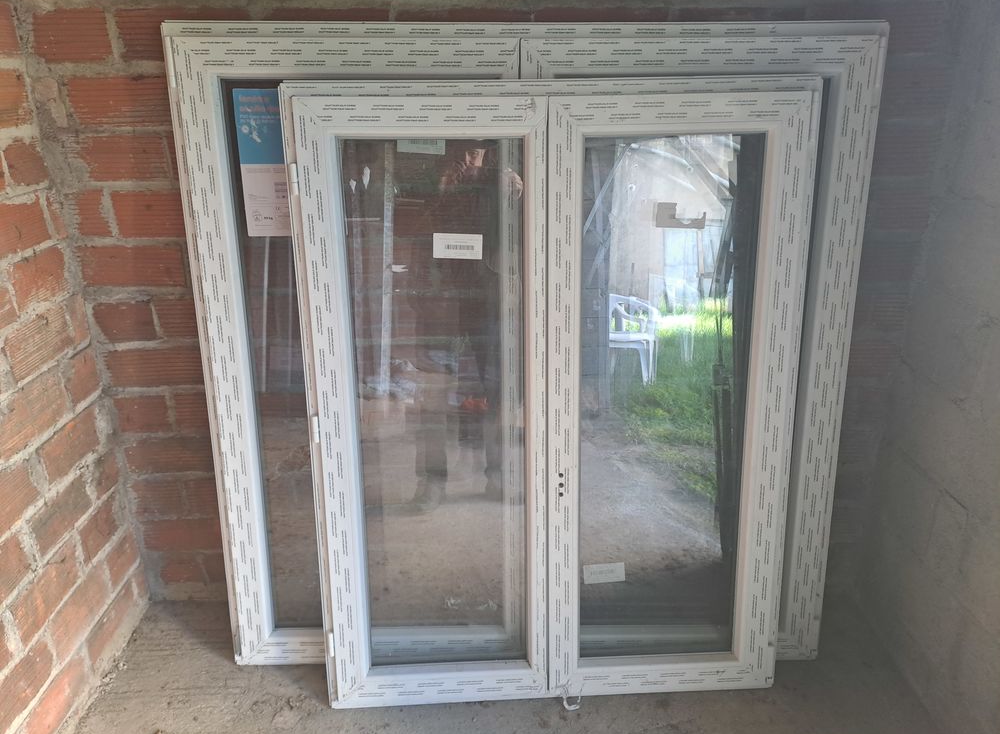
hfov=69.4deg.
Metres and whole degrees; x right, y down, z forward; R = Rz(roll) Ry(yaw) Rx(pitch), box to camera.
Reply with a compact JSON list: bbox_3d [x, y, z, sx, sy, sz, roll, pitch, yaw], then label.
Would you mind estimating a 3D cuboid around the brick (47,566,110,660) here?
[{"bbox_3d":[-1.002,0.544,1.628,0.120,0.092,0.222,-1,21,0],"label":"brick"}]

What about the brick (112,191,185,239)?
[{"bbox_3d":[-0.712,-0.354,1.633,0.255,0.097,0.120,-1,22,-1],"label":"brick"}]

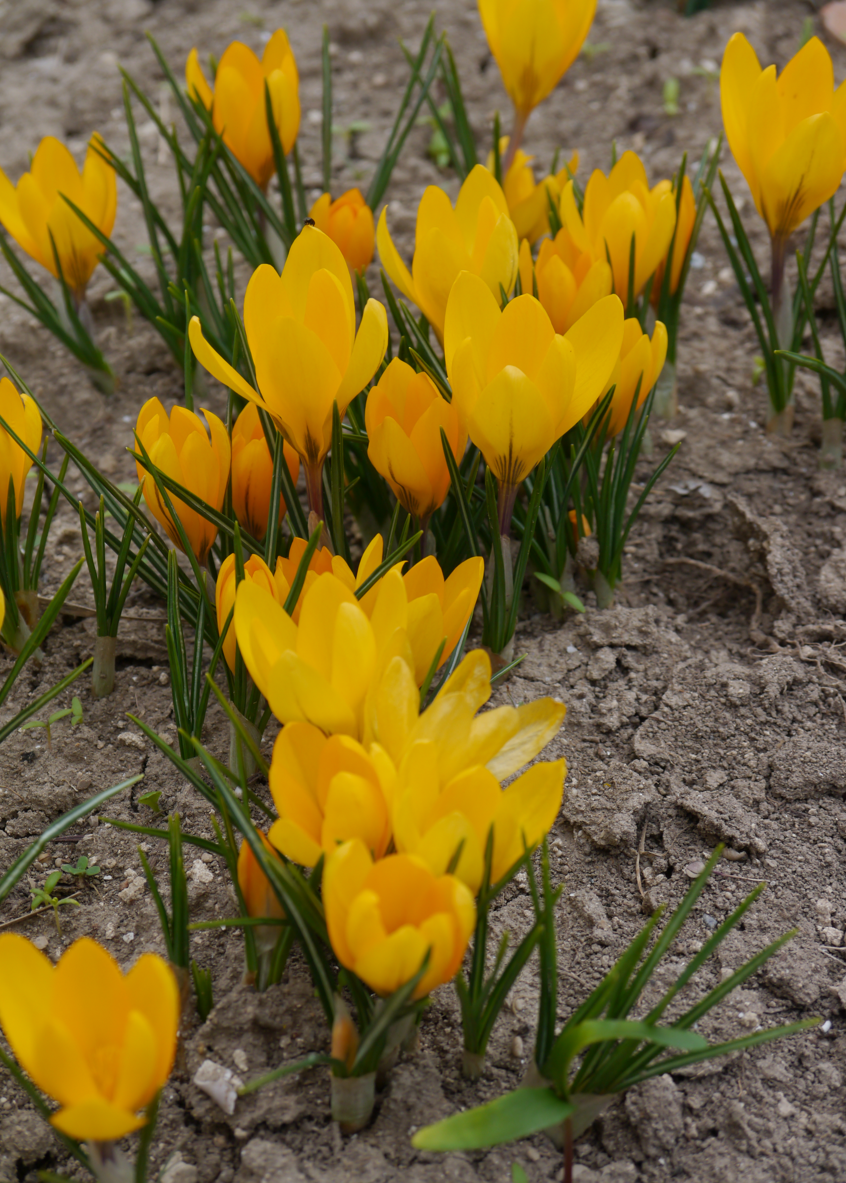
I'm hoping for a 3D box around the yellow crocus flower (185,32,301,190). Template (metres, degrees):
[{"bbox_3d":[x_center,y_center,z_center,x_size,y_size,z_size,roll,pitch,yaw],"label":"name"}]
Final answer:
[{"bbox_3d":[-0.040,-0.104,0.636,0.026,0.034,0.026,-9,35,-2],"label":"yellow crocus flower"}]

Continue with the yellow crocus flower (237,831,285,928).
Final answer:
[{"bbox_3d":[-0.027,0.050,0.486,0.008,0.020,0.008,-3,33,2],"label":"yellow crocus flower"}]

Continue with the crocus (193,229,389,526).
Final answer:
[{"bbox_3d":[-0.025,-0.036,0.527,0.036,0.055,0.036,-5,35,-2],"label":"crocus"}]

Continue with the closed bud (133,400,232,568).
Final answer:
[{"bbox_3d":[-0.046,-0.020,0.562,0.018,0.036,0.018,-7,33,4],"label":"closed bud"}]

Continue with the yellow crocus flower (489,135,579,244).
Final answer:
[{"bbox_3d":[0.024,-0.084,0.632,0.020,0.027,0.020,1,35,2],"label":"yellow crocus flower"}]

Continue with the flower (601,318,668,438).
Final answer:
[{"bbox_3d":[0.038,-0.037,0.534,0.014,0.025,0.014,20,34,2],"label":"flower"}]

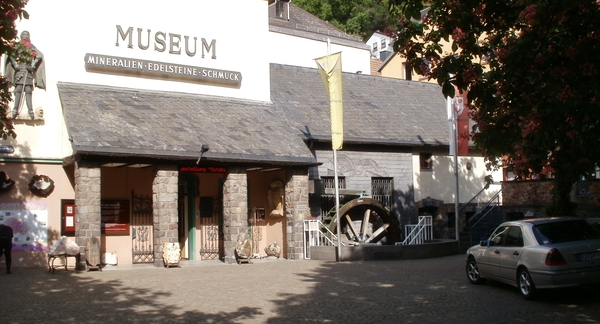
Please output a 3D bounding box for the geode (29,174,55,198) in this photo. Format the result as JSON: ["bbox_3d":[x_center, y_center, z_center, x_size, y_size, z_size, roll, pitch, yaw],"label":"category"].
[{"bbox_3d":[-7.940,0.723,19.204,0.680,0.700,0.330,2,-6,-31],"label":"geode"}]

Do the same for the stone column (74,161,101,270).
[{"bbox_3d":[-5.962,1.517,17.550,0.570,2.970,0.570,2,-7,-30],"label":"stone column"}]

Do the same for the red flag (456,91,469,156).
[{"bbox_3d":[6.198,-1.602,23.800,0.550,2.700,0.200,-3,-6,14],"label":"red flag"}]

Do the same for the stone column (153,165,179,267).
[{"bbox_3d":[-4.015,1.627,18.666,0.570,2.970,0.570,2,-7,-30],"label":"stone column"}]

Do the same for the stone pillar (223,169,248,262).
[{"bbox_3d":[-2.152,1.789,20.617,0.610,3.100,0.600,2,-6,-31],"label":"stone pillar"}]

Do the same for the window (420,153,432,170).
[{"bbox_3d":[5.301,0.000,26.109,0.600,0.600,0.150,2,-6,-31],"label":"window"}]

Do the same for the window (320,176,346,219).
[{"bbox_3d":[1.254,1.375,23.499,1.080,1.550,0.150,2,-6,-31],"label":"window"}]

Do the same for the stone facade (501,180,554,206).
[{"bbox_3d":[9.857,1.341,27.000,2.300,1.050,0.300,-2,-5,8],"label":"stone facade"}]

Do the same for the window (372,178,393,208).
[{"bbox_3d":[3.123,1.190,23.567,0.950,1.200,0.150,2,-7,-26],"label":"window"}]

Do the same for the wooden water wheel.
[{"bbox_3d":[2.000,2.730,21.601,2.863,2.863,0.750,2,-7,-26],"label":"wooden water wheel"}]

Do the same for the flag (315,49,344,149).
[{"bbox_3d":[1.023,-2.110,21.414,0.320,3.150,1.200,3,-7,-40],"label":"flag"}]

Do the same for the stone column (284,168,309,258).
[{"bbox_3d":[-0.106,1.770,20.915,0.570,2.970,0.570,2,-7,-30],"label":"stone column"}]

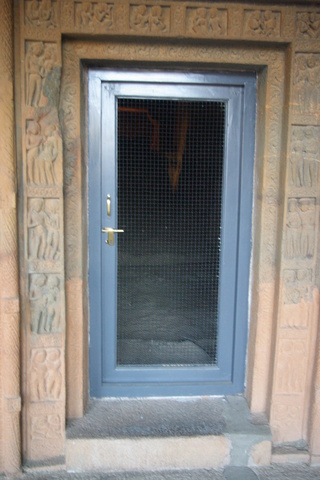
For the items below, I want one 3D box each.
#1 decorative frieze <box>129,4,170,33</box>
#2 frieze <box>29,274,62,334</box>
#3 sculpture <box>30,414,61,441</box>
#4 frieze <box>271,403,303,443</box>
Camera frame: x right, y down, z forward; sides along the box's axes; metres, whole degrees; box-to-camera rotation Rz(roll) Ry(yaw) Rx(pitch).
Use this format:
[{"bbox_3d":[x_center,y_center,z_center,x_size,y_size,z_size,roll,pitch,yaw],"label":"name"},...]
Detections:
[{"bbox_3d":[-0.051,-1.064,2.307,0.200,0.114,0.050,0,8,-4],"label":"decorative frieze"},{"bbox_3d":[-0.584,0.330,2.454,0.163,0.309,0.050,0,8,-4],"label":"frieze"},{"bbox_3d":[-0.659,1.085,2.803,0.187,0.168,0.045,0,8,-4],"label":"sculpture"},{"bbox_3d":[0.762,1.090,2.890,0.185,0.251,0.045,0,8,-4],"label":"frieze"}]

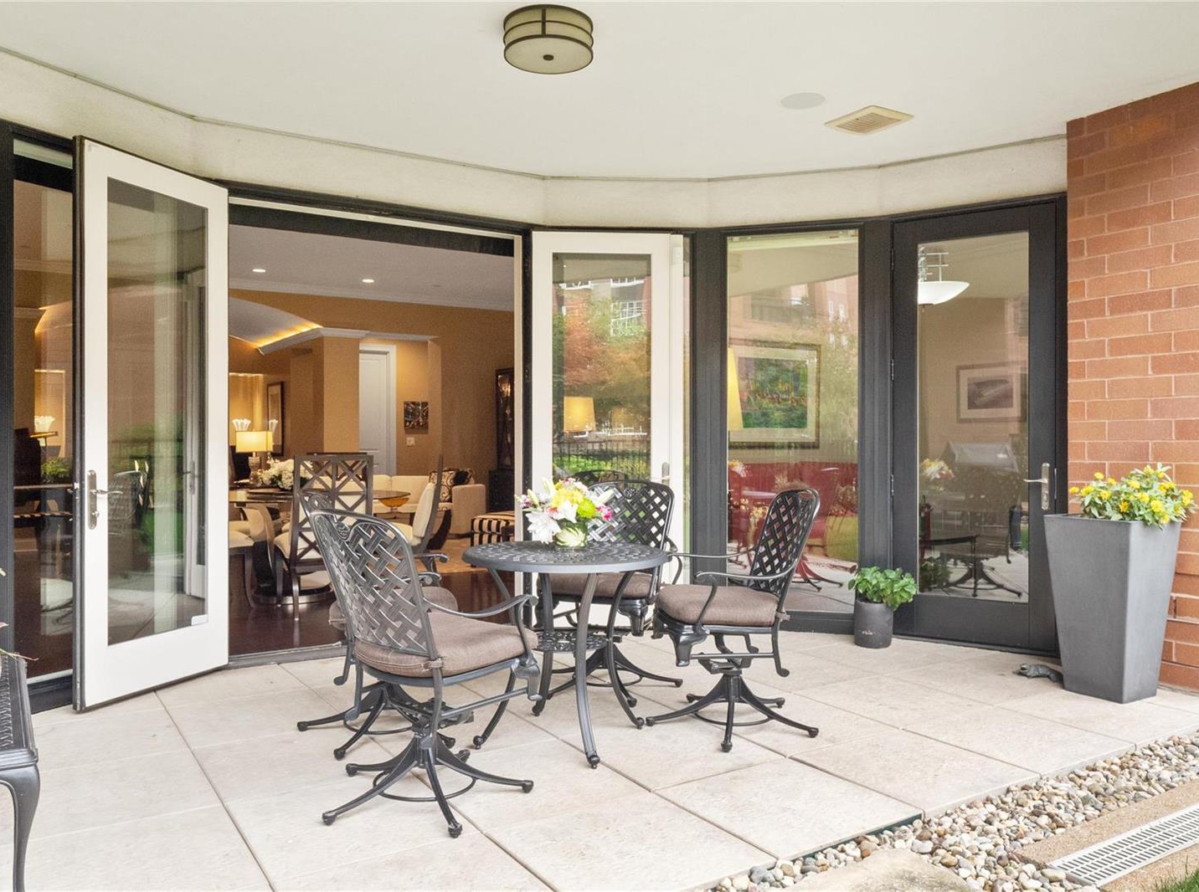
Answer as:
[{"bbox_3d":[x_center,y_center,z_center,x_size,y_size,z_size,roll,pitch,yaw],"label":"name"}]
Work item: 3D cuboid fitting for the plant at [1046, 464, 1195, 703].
[{"bbox_3d":[2.365,0.610,4.420,0.470,1.040,0.470,0,0,-32],"label":"plant"}]

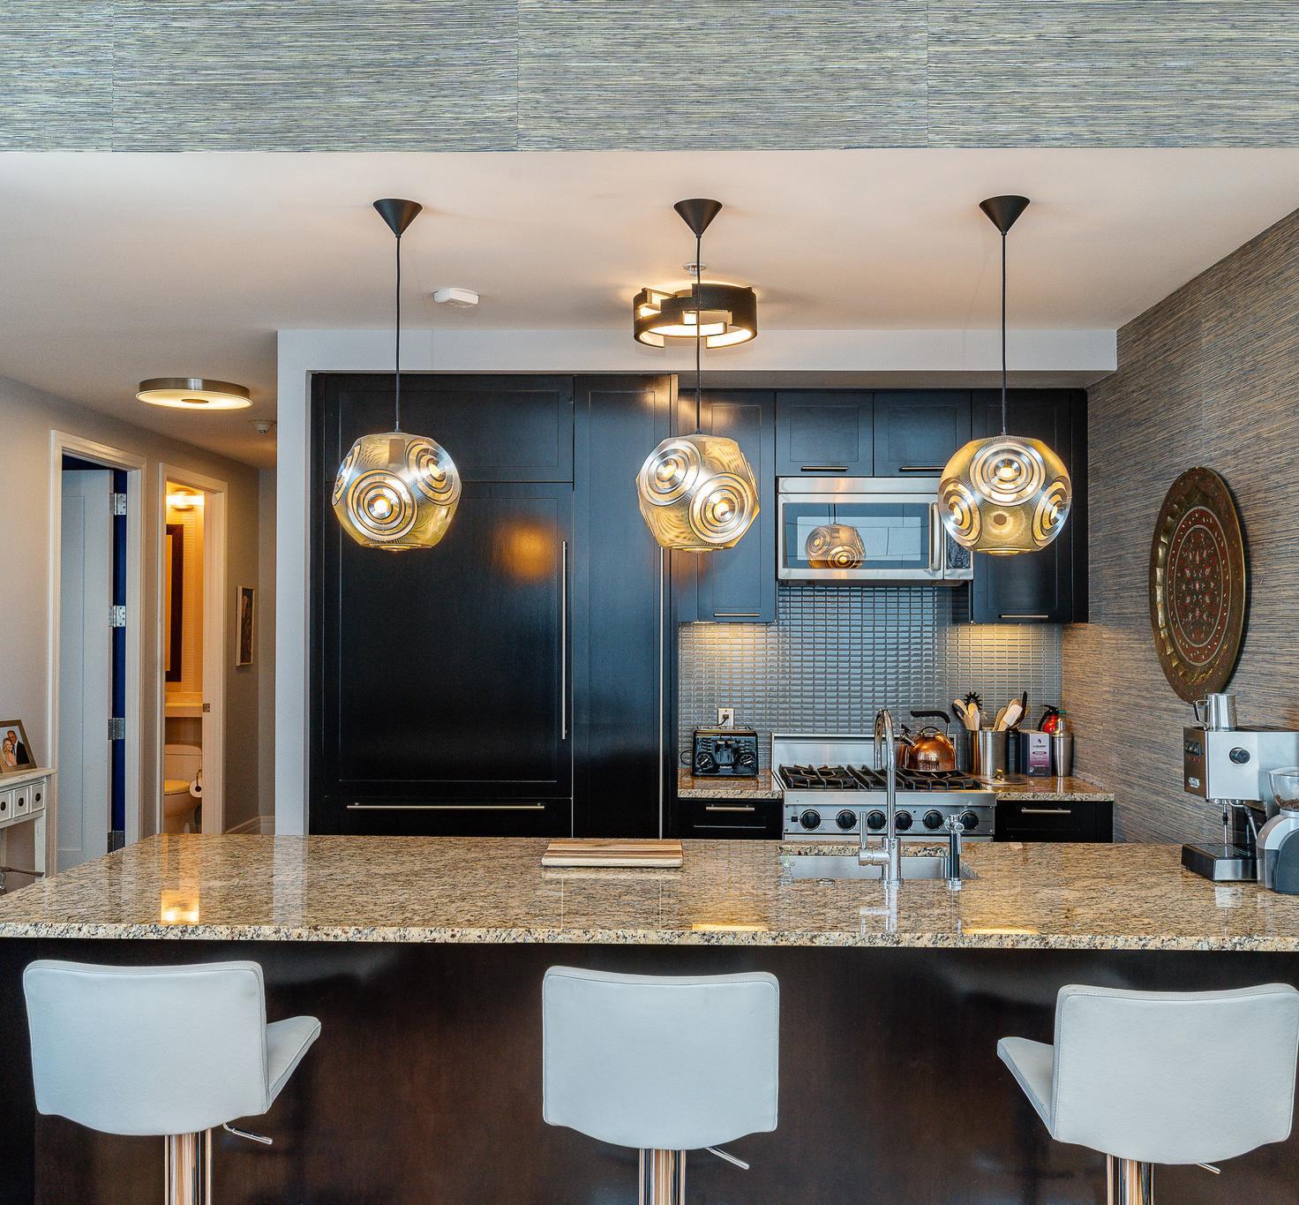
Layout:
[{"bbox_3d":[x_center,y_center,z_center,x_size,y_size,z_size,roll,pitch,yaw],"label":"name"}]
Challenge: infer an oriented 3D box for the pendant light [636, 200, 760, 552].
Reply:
[{"bbox_3d":[0.127,-0.577,3.075,0.312,0.890,0.315,0,-1,1],"label":"pendant light"}]

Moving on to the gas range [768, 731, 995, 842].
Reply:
[{"bbox_3d":[0.871,1.084,4.666,0.761,1.072,0.720,0,-1,1],"label":"gas range"}]

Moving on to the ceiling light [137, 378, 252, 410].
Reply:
[{"bbox_3d":[-2.130,-0.972,5.635,0.500,0.050,0.500,0,-1,1],"label":"ceiling light"}]

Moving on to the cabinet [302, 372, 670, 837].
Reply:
[{"bbox_3d":[-0.580,0.383,4.786,1.370,2.464,0.605,0,-1,1],"label":"cabinet"}]

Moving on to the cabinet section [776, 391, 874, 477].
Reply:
[{"bbox_3d":[0.689,-0.659,4.869,0.382,0.339,0.323,0,-1,1],"label":"cabinet section"}]

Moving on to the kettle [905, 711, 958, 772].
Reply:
[{"bbox_3d":[1.125,0.556,4.827,0.215,0.242,0.200,0,-1,-15],"label":"kettle"}]

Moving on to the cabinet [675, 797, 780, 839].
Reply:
[{"bbox_3d":[0.304,1.155,4.748,0.385,0.850,0.620,0,-1,1],"label":"cabinet"}]

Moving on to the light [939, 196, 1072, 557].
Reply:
[{"bbox_3d":[0.907,-0.575,3.067,0.335,0.890,0.335,0,-1,1],"label":"light"}]

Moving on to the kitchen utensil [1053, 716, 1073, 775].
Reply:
[{"bbox_3d":[1.673,0.588,4.893,0.085,0.238,0.085,0,-1,1],"label":"kitchen utensil"}]

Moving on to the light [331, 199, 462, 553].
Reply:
[{"bbox_3d":[-0.647,-0.579,3.095,0.324,0.893,0.320,0,-1,1],"label":"light"}]

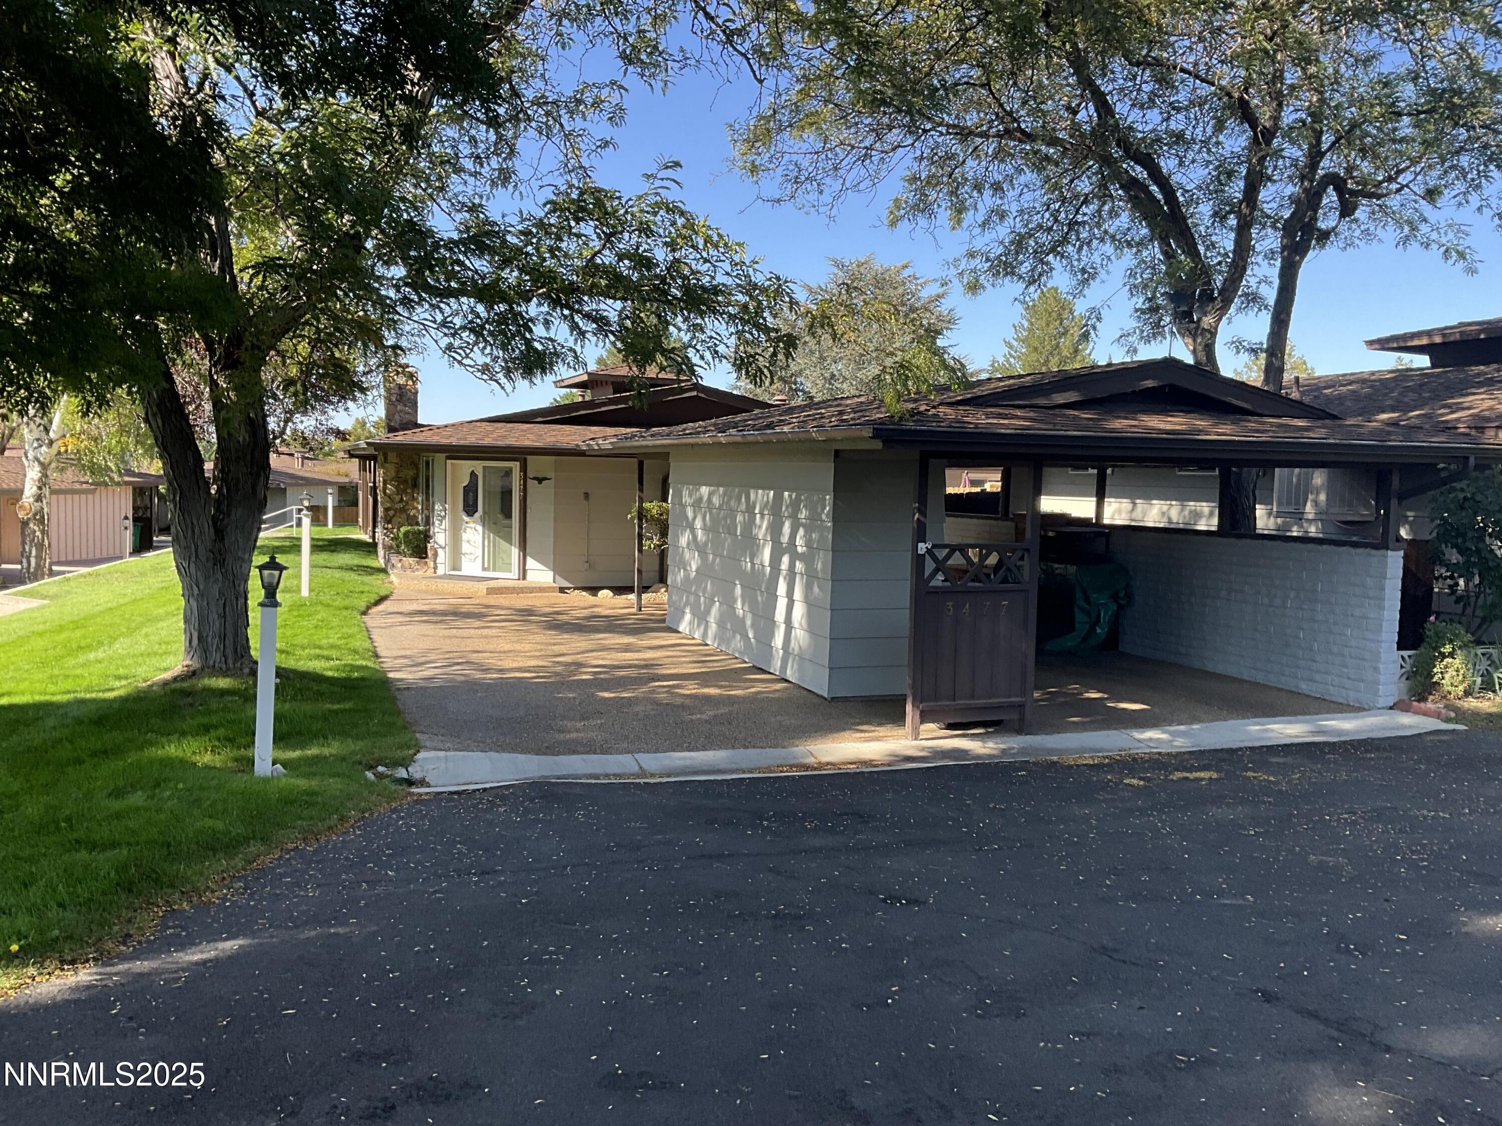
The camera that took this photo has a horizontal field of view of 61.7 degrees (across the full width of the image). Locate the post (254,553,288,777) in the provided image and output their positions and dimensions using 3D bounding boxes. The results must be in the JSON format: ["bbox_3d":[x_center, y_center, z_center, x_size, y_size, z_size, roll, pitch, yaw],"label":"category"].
[{"bbox_3d":[-3.087,0.653,8.045,0.210,1.440,0.210,2,4,-19],"label":"post"}]

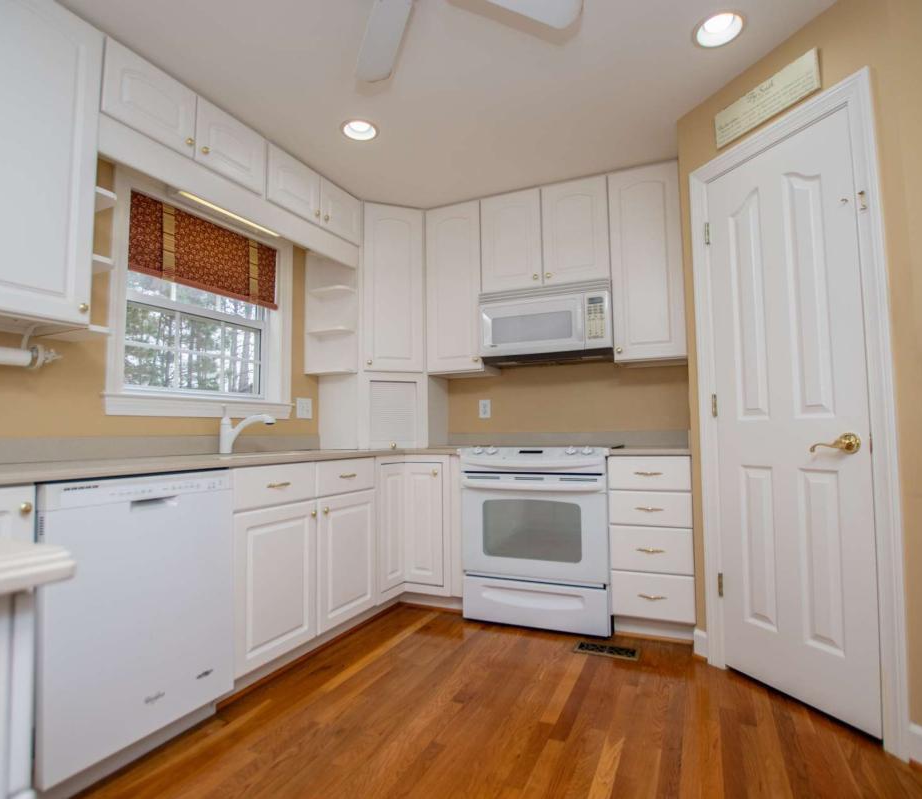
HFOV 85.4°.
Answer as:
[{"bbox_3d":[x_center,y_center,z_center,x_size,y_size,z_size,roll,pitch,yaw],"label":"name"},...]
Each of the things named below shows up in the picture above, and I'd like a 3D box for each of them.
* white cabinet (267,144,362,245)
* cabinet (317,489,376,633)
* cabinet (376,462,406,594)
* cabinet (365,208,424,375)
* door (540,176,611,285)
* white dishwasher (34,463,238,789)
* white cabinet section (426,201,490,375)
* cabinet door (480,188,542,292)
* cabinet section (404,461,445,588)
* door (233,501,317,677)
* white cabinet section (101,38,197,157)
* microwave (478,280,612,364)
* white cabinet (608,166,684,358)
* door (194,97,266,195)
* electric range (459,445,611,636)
[{"bbox_3d":[-0.919,-1.080,2.814,0.327,0.292,0.740,-2,-4,26],"label":"white cabinet"},{"bbox_3d":[-0.546,0.748,2.394,0.024,0.592,0.422,-2,-4,26],"label":"cabinet"},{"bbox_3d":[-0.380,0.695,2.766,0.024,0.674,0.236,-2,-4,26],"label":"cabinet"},{"bbox_3d":[-0.423,-0.698,3.155,0.370,1.052,0.022,1,-4,-20],"label":"cabinet"},{"bbox_3d":[0.665,-0.970,2.909,0.373,0.590,0.022,-2,-4,21],"label":"door"},{"bbox_3d":[-1.222,0.660,1.674,0.600,0.807,0.600,-3,-4,26],"label":"white dishwasher"},{"bbox_3d":[-0.041,-0.698,3.159,0.362,1.058,0.022,-2,-4,21],"label":"white cabinet section"},{"bbox_3d":[0.307,-0.955,3.043,0.375,0.580,0.022,-2,-4,21],"label":"cabinet door"},{"bbox_3d":[-0.204,0.693,2.813,0.232,0.672,0.022,-2,-4,21],"label":"cabinet section"},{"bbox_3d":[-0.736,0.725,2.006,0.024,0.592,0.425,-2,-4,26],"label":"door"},{"bbox_3d":[-1.187,-1.135,1.917,0.024,0.282,0.348,-2,-4,26],"label":"white cabinet section"},{"bbox_3d":[0.538,-0.425,3.004,0.764,0.397,0.382,-2,-4,26],"label":"microwave"},{"bbox_3d":[1.055,-0.720,2.802,0.358,1.056,0.327,-2,-4,26],"label":"white cabinet"},{"bbox_3d":[-1.047,-1.133,2.278,0.022,0.270,0.365,-3,-4,26],"label":"door"},{"bbox_3d":[0.479,0.708,2.770,0.761,0.925,0.683,-2,-4,26],"label":"electric range"}]

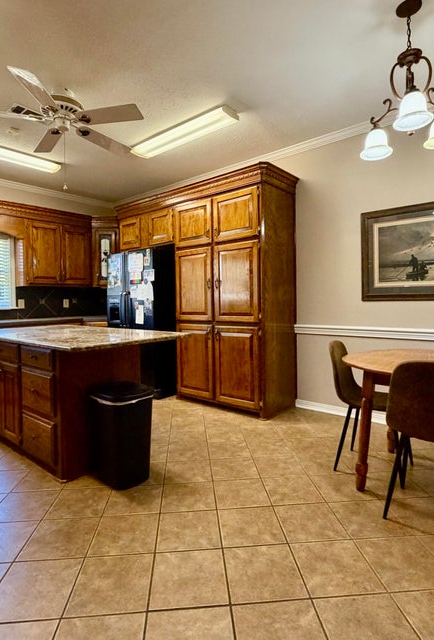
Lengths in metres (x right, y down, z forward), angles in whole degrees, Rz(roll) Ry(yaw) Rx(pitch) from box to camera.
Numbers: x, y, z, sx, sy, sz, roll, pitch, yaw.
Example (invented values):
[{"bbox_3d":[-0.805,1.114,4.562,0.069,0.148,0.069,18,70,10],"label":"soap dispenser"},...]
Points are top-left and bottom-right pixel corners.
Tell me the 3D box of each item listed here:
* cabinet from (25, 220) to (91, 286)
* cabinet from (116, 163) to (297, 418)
[{"bbox_3d":[-2.285,-0.900,4.875,0.312,0.889,0.936,2,4,40],"label":"cabinet"},{"bbox_3d":[-0.256,-0.286,4.254,2.425,2.437,0.635,2,4,40],"label":"cabinet"}]

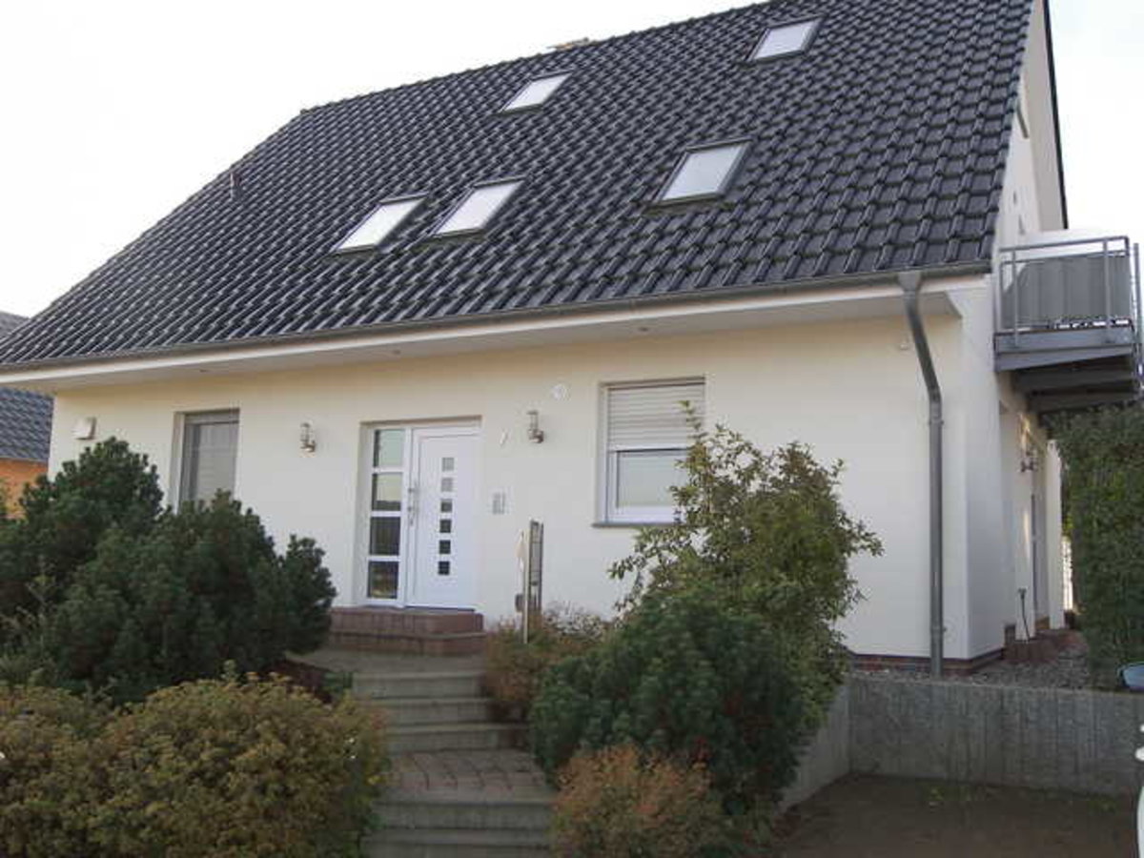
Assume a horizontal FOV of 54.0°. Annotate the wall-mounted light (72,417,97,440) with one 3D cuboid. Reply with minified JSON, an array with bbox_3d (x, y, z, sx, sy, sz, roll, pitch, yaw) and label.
[{"bbox_3d":[-6.699,-0.007,15.467,0.330,0.300,0.120,-2,-7,30],"label":"wall-mounted light"}]

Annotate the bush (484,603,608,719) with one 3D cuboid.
[{"bbox_3d":[-0.202,1.867,8.964,0.950,0.820,0.850,-2,-7,30],"label":"bush"}]

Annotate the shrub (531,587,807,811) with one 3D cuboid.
[{"bbox_3d":[0.613,1.700,7.116,1.620,1.250,1.500,1,-6,0],"label":"shrub"}]

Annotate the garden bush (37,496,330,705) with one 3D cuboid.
[{"bbox_3d":[-3.495,1.519,10.260,2.400,1.750,2.100,-2,-7,30],"label":"garden bush"}]

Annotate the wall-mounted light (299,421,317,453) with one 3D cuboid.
[{"bbox_3d":[-3.115,0.096,13.278,0.130,0.340,0.190,-2,-7,30],"label":"wall-mounted light"}]

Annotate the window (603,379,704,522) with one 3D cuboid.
[{"bbox_3d":[0.815,0.241,11.169,1.170,1.426,0.150,-2,-7,30],"label":"window"}]

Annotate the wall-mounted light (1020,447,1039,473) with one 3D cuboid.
[{"bbox_3d":[4.886,0.330,11.984,0.190,0.300,0.140,-2,-7,30],"label":"wall-mounted light"}]

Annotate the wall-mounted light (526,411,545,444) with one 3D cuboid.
[{"bbox_3d":[-0.371,-0.015,11.671,0.130,0.340,0.190,-2,-7,30],"label":"wall-mounted light"}]

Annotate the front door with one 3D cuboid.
[{"bbox_3d":[-1.632,0.956,12.641,1.703,2.089,0.130,-2,-7,30],"label":"front door"}]

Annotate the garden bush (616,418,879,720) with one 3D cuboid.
[{"bbox_3d":[1.294,1.039,8.358,1.920,2.100,1.750,1,-6,0],"label":"garden bush"}]

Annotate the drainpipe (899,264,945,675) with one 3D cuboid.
[{"bbox_3d":[2.873,0.420,9.179,0.170,3.247,0.980,-2,-7,30],"label":"drainpipe"}]

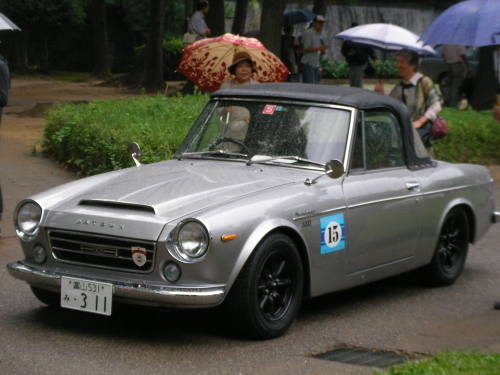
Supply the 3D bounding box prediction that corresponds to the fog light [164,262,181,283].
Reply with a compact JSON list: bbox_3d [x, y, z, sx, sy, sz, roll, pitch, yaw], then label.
[{"bbox_3d":[-0.401,0.441,8.690,0.110,0.110,0.060,6,8,31],"label":"fog light"}]

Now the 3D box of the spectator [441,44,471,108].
[{"bbox_3d":[3.925,-2.292,32.000,0.480,1.680,0.500,4,7,20],"label":"spectator"}]

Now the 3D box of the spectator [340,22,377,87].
[{"bbox_3d":[1.946,-2.164,30.085,0.560,1.580,0.360,2,6,-6],"label":"spectator"}]

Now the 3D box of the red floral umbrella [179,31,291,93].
[{"bbox_3d":[-0.135,-0.951,13.846,0.960,0.720,0.960,12,-26,-11],"label":"red floral umbrella"}]

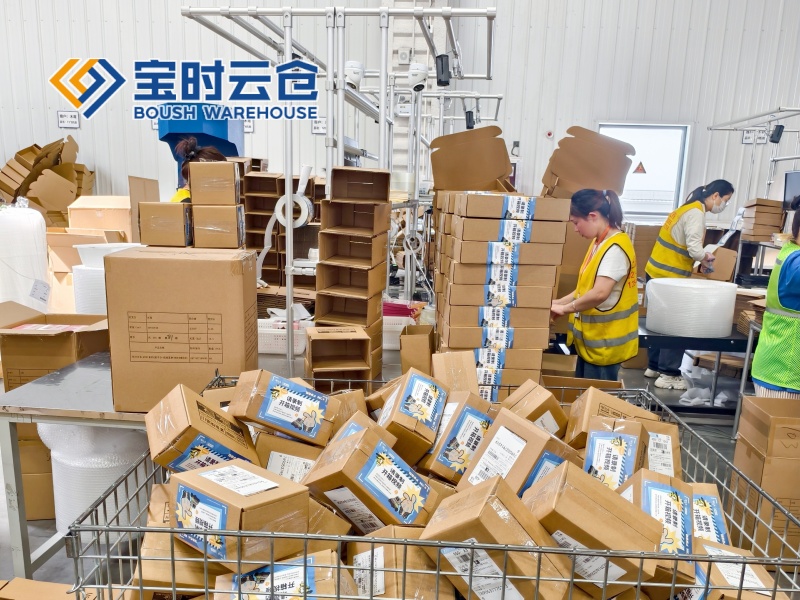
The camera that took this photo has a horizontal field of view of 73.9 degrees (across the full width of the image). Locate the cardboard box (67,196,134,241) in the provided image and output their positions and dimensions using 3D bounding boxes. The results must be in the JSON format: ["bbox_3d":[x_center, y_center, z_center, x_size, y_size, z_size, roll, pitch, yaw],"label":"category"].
[{"bbox_3d":[-1.959,-0.504,3.540,0.345,0.260,0.300,-3,12,-22],"label":"cardboard box"}]

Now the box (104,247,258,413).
[{"bbox_3d":[-0.645,0.078,1.645,0.366,0.442,0.284,1,11,-6],"label":"box"}]

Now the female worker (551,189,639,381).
[{"bbox_3d":[0.991,0.193,2.788,0.450,1.520,0.460,2,11,0],"label":"female worker"}]

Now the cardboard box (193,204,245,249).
[{"bbox_3d":[-0.669,-0.276,1.984,0.150,0.151,0.180,0,12,-8],"label":"cardboard box"}]

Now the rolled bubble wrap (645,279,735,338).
[{"bbox_3d":[1.810,0.041,3.310,0.468,0.272,0.468,2,11,0],"label":"rolled bubble wrap"}]

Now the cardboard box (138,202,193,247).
[{"bbox_3d":[-0.876,-0.289,2.006,0.150,0.151,0.180,-1,12,-13],"label":"cardboard box"}]

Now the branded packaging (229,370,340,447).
[{"bbox_3d":[-0.282,0.265,1.295,0.212,0.108,0.142,29,-24,-27],"label":"branded packaging"}]

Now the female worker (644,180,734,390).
[{"bbox_3d":[2.086,-0.103,3.790,0.520,1.500,0.440,-2,11,-18],"label":"female worker"}]

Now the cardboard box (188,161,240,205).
[{"bbox_3d":[-0.688,-0.436,1.996,0.150,0.151,0.180,0,12,-11],"label":"cardboard box"}]

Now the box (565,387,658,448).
[{"bbox_3d":[0.559,0.348,1.398,0.196,0.099,0.143,25,51,3],"label":"box"}]

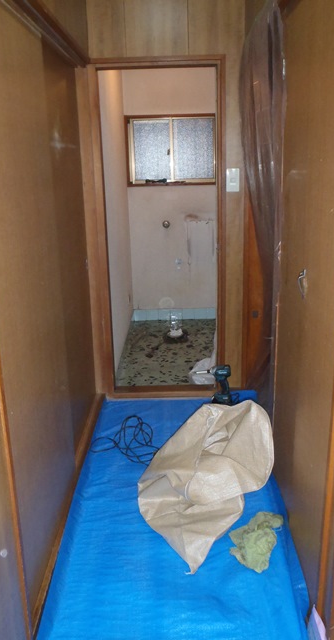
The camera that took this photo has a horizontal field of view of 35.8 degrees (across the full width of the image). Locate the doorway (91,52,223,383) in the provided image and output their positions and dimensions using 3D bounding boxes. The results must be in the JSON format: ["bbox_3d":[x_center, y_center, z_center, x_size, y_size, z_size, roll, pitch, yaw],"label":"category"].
[{"bbox_3d":[-0.028,-0.445,2.909,0.700,1.860,0.120,-1,16,1],"label":"doorway"}]

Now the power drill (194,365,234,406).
[{"bbox_3d":[0.265,0.389,2.991,0.208,0.236,0.078,-3,16,-7],"label":"power drill"}]

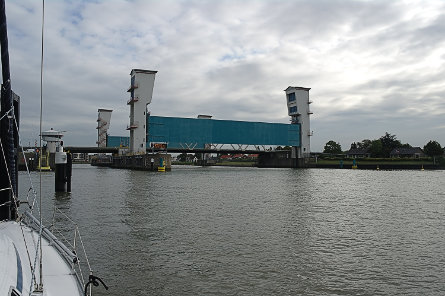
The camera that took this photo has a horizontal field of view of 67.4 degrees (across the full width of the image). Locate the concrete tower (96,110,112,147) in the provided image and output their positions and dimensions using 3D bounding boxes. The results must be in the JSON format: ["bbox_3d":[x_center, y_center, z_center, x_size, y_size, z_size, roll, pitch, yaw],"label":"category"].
[{"bbox_3d":[-92.177,-11.913,261.709,11.016,37.230,9.996,1,-2,-26],"label":"concrete tower"}]

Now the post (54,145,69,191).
[{"bbox_3d":[-15.122,1.934,31.357,1.000,4.430,1.000,0,-2,0],"label":"post"}]

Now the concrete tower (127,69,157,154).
[{"bbox_3d":[-35.035,-15.890,146.314,11.016,36.924,9.996,1,-2,-26],"label":"concrete tower"}]

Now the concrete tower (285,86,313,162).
[{"bbox_3d":[42.124,-14.156,184.460,11.016,40.290,9.996,1,-2,-26],"label":"concrete tower"}]

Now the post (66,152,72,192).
[{"bbox_3d":[-14.273,2.280,31.162,0.420,3.720,0.420,0,-2,0],"label":"post"}]

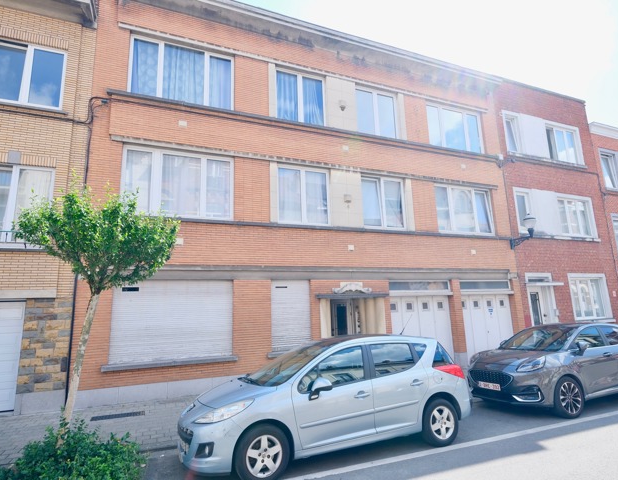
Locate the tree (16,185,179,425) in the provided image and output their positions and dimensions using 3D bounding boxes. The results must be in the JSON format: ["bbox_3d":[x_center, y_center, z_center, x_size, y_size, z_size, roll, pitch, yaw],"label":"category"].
[{"bbox_3d":[-3.243,1.015,5.174,2.200,3.850,2.100,2,-11,-21],"label":"tree"}]

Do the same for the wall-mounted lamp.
[{"bbox_3d":[7.013,-0.265,11.091,0.420,1.070,0.870,2,-11,-21],"label":"wall-mounted lamp"}]

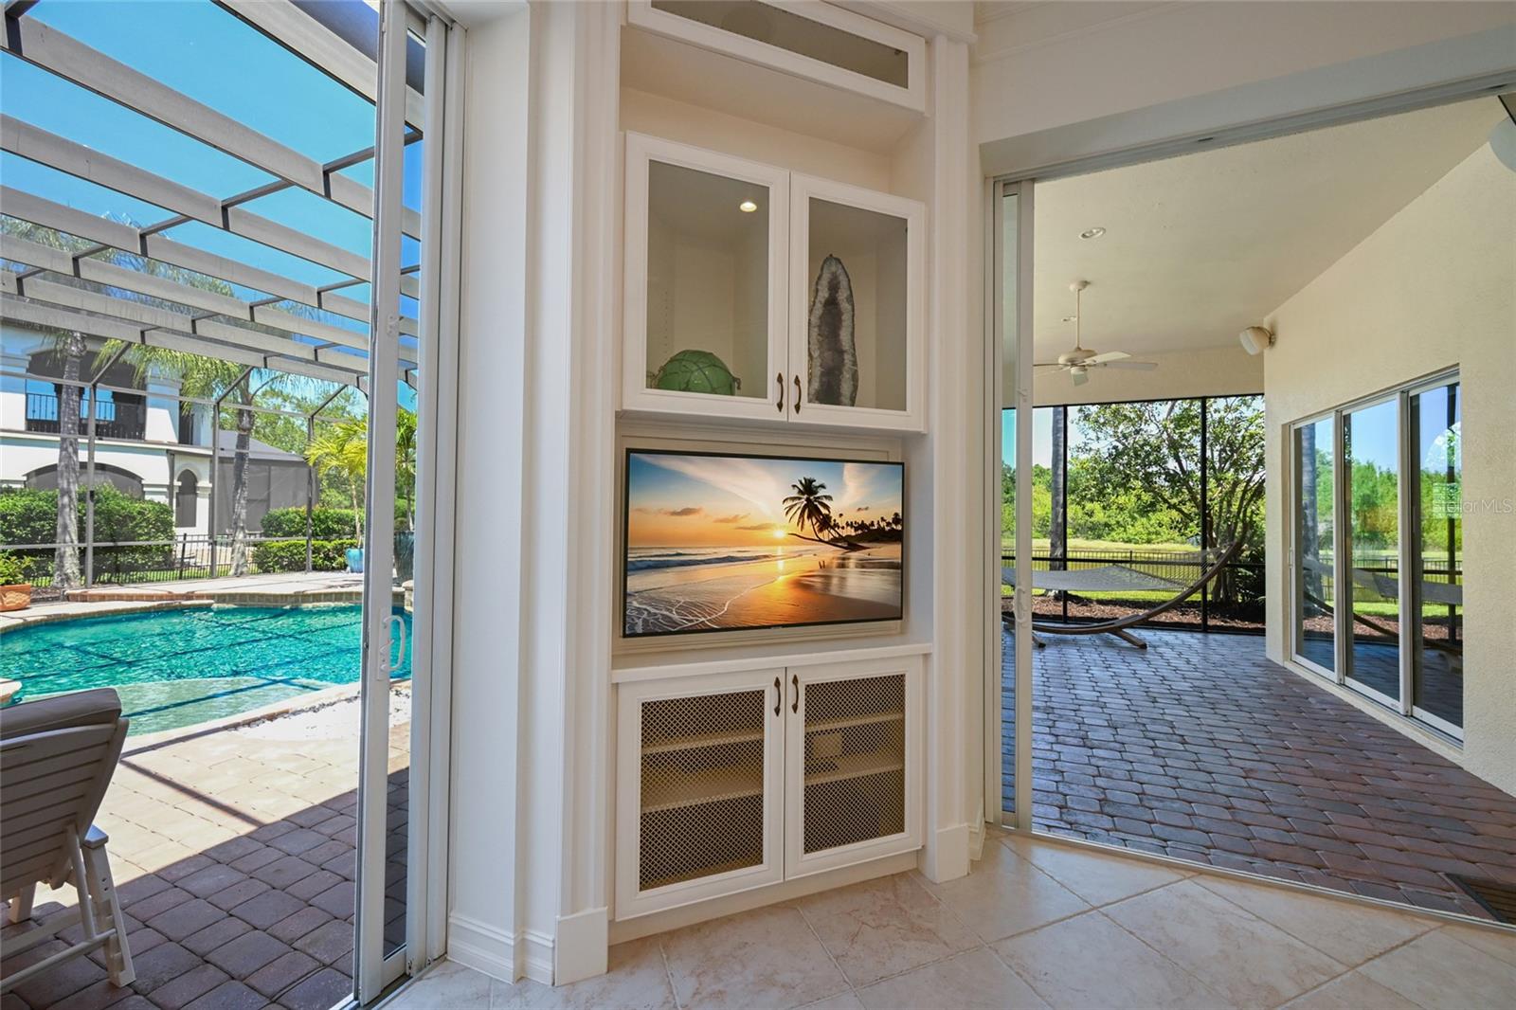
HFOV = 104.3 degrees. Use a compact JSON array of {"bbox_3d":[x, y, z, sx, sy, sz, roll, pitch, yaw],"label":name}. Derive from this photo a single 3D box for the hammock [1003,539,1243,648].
[{"bbox_3d":[3.839,1.022,7.202,4.000,1.240,1.250,1,-1,1],"label":"hammock"}]

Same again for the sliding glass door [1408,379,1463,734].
[{"bbox_3d":[4.577,0.343,3.967,0.060,2.320,0.740,0,-1,23],"label":"sliding glass door"}]

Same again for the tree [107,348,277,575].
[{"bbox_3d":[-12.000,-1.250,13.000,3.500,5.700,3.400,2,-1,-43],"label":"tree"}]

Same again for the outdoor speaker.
[{"bbox_3d":[5.233,-1.711,6.185,0.230,0.260,0.220,-24,-10,21],"label":"outdoor speaker"}]

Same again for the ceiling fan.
[{"bbox_3d":[2.950,-1.579,5.425,1.400,0.960,1.400,1,-1,0],"label":"ceiling fan"}]

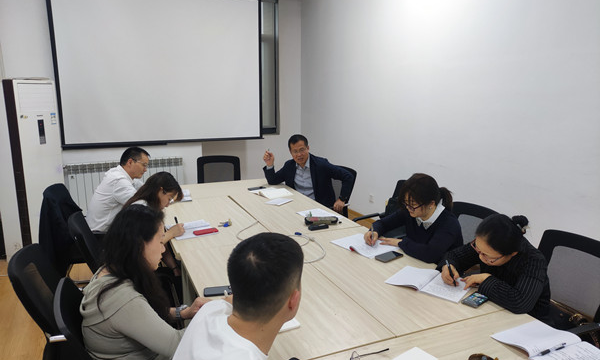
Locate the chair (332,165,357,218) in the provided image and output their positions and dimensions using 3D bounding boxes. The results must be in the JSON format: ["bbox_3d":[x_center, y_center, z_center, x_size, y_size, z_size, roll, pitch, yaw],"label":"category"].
[{"bbox_3d":[0.187,0.384,4.007,0.580,0.950,0.570,-6,14,-30],"label":"chair"}]

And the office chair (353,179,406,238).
[{"bbox_3d":[0.680,0.493,3.430,0.600,0.980,0.600,-6,14,-30],"label":"office chair"}]

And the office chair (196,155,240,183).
[{"bbox_3d":[-0.840,0.256,4.529,0.560,0.940,0.580,-1,12,-10],"label":"office chair"}]

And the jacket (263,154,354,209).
[{"bbox_3d":[0.105,0.030,3.981,0.750,0.580,0.430,7,13,27],"label":"jacket"}]

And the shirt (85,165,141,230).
[{"bbox_3d":[-1.429,0.147,3.450,0.520,0.520,0.460,-5,13,-24],"label":"shirt"}]

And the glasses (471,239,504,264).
[{"bbox_3d":[0.898,0.307,2.024,0.140,0.045,0.140,-30,40,-11],"label":"glasses"}]

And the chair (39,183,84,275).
[{"bbox_3d":[-1.765,0.366,3.260,0.300,0.650,0.430,-5,13,-24],"label":"chair"}]

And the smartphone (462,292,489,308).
[{"bbox_3d":[0.791,0.543,1.957,0.147,0.009,0.072,-10,16,-43],"label":"smartphone"}]

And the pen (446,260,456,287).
[{"bbox_3d":[0.743,0.460,2.129,0.011,0.011,0.145,6,51,-17],"label":"pen"}]

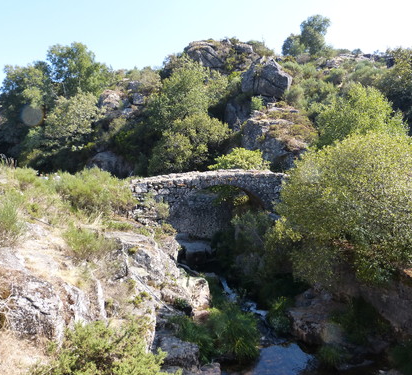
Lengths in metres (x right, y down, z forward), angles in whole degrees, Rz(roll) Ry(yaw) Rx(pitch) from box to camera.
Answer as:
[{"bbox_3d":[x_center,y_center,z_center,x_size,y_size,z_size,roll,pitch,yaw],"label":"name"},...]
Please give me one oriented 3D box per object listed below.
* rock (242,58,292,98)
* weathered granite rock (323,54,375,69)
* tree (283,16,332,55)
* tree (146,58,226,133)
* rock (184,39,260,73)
[{"bbox_3d":[6.032,-10.867,36.000,5.020,3.860,4.500,0,8,0],"label":"rock"},{"bbox_3d":[21.705,-19.191,55.000,7.760,1.780,4.500,0,8,0],"label":"weathered granite rock"},{"bbox_3d":[16.646,-25.182,60.000,7.770,6.410,6.600,0,4,0],"label":"tree"},{"bbox_3d":[-1.674,-7.829,31.000,6.540,6.520,6.000,0,8,0],"label":"tree"},{"bbox_3d":[2.056,-16.450,45.000,9.130,4.080,6.500,0,8,0],"label":"rock"}]

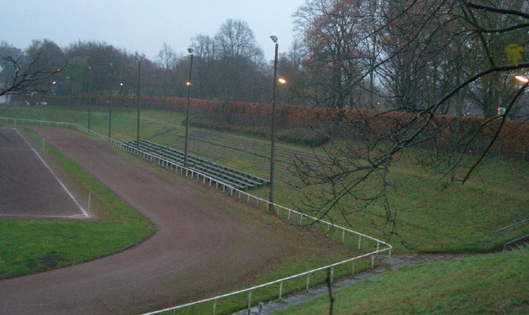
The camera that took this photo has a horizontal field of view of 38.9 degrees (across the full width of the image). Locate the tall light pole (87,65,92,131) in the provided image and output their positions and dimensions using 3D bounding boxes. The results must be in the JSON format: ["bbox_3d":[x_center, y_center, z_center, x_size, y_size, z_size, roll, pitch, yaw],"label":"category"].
[{"bbox_3d":[-31.773,-10.371,135.845,0.550,12.210,0.450,1,4,-21],"label":"tall light pole"}]

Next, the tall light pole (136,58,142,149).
[{"bbox_3d":[-15.881,-6.424,94.165,0.550,12.170,0.450,1,4,-21],"label":"tall light pole"}]

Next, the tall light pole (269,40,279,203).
[{"bbox_3d":[0.545,-2.305,51.041,0.550,12.060,0.450,1,4,-21],"label":"tall light pole"}]

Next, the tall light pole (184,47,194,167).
[{"bbox_3d":[-7.468,-4.487,72.733,0.550,12.230,0.450,1,4,-21],"label":"tall light pole"}]

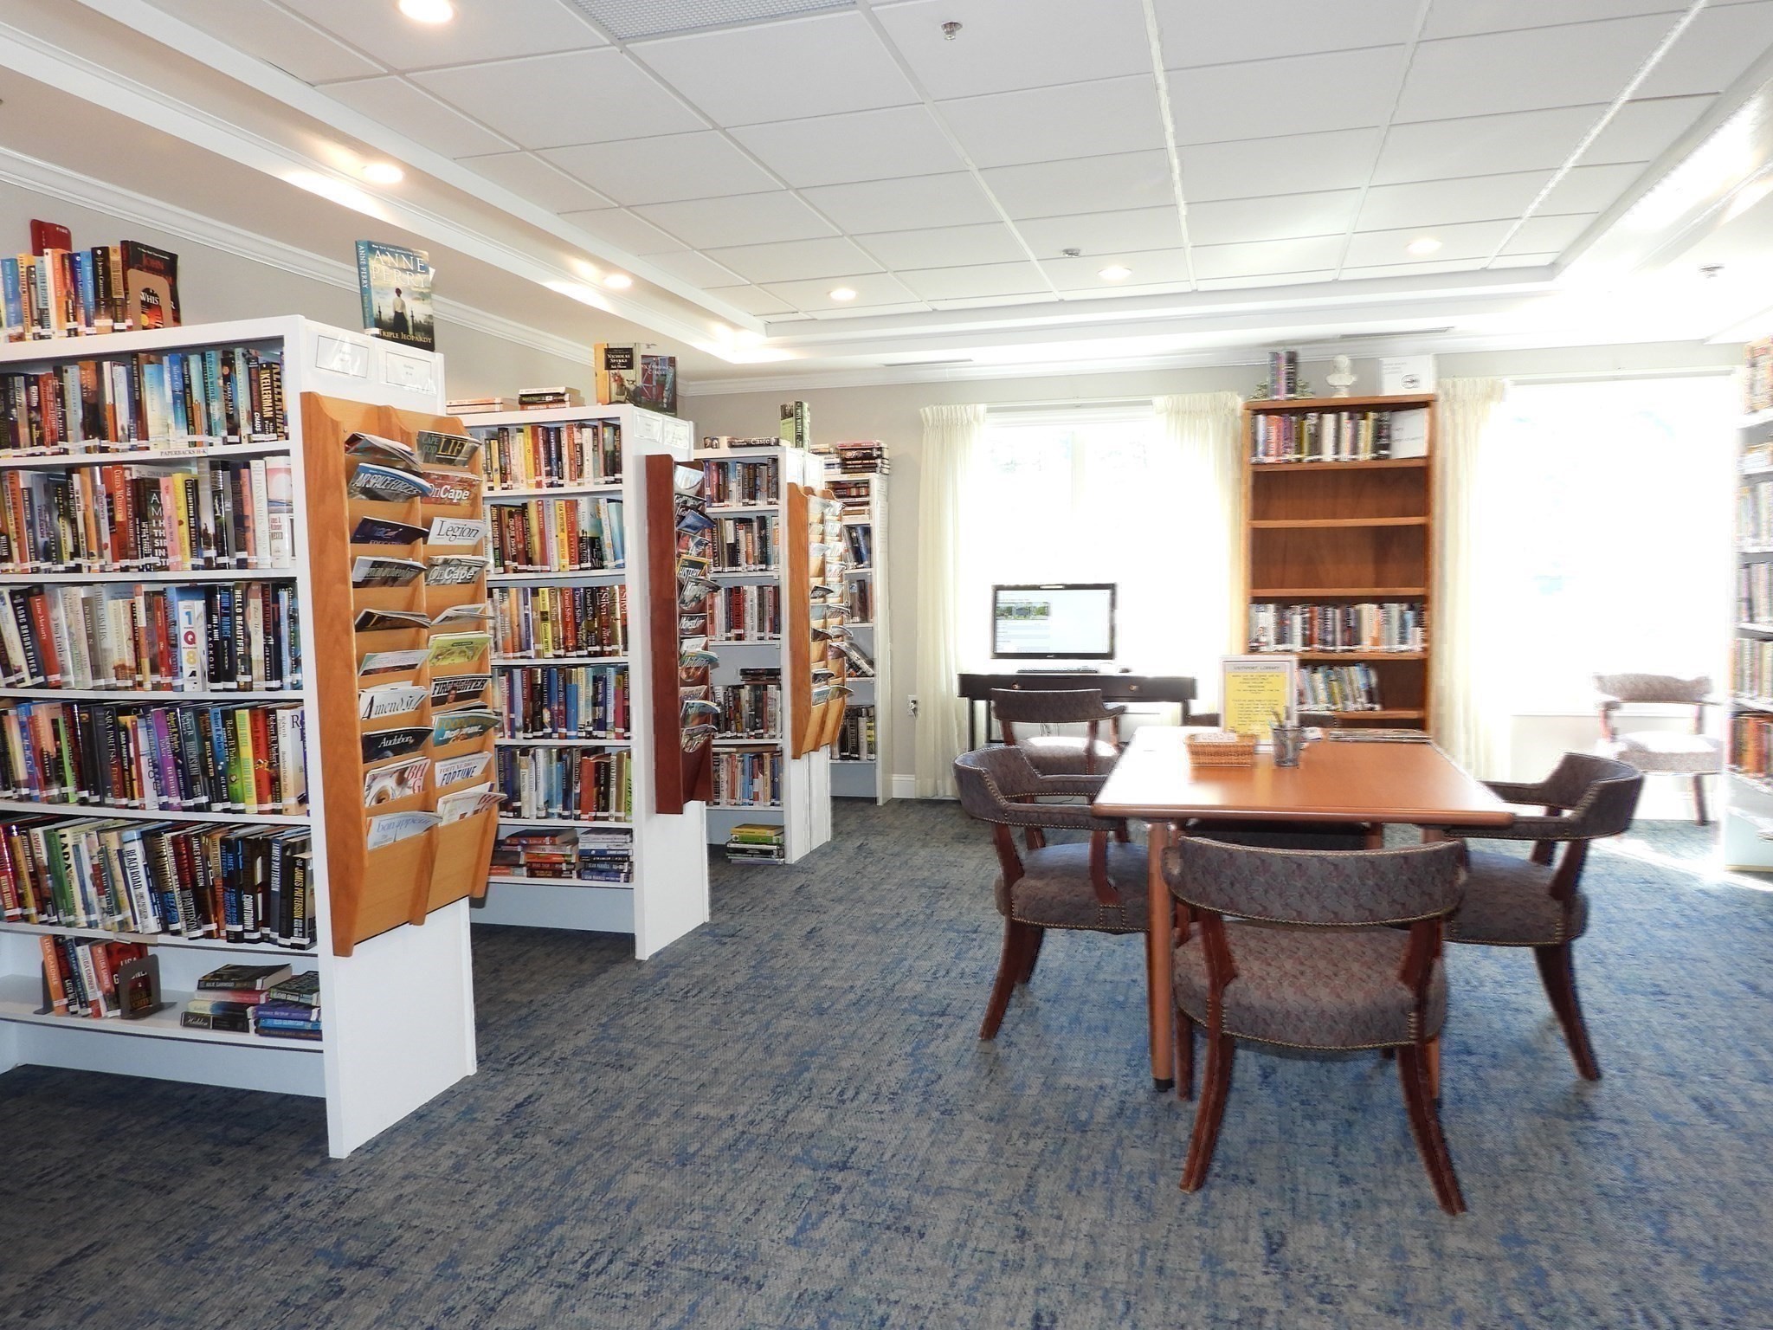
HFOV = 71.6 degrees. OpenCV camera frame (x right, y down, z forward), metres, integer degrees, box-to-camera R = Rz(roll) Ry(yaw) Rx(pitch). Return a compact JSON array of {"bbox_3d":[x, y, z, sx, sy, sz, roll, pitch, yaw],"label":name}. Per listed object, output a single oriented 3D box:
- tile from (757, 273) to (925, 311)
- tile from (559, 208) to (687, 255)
[{"bbox_3d":[-0.200,-1.699,5.594,0.600,0.024,0.595,0,4,16],"label":"tile"},{"bbox_3d":[-0.948,-1.613,4.569,0.270,0.020,0.597,0,5,16],"label":"tile"}]

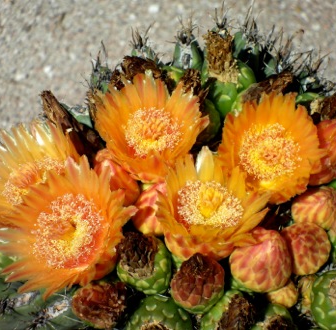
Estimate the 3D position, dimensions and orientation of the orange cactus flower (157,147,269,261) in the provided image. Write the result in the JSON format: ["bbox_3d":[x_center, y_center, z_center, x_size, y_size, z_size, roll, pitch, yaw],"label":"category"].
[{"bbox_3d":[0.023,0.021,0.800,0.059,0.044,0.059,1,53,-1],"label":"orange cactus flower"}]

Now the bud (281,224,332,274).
[{"bbox_3d":[0.073,0.044,0.800,0.026,0.028,0.026,-13,55,20],"label":"bud"}]

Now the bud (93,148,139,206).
[{"bbox_3d":[-0.027,0.008,0.822,0.028,0.039,0.028,-25,37,29],"label":"bud"}]

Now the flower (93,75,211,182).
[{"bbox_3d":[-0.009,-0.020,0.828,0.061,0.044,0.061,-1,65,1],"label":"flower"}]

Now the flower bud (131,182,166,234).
[{"bbox_3d":[-0.009,0.023,0.808,0.021,0.031,0.021,18,37,0],"label":"flower bud"}]

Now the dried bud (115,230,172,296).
[{"bbox_3d":[-0.012,0.051,0.793,0.028,0.036,0.028,-17,42,0],"label":"dried bud"}]

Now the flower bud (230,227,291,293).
[{"bbox_3d":[0.048,0.049,0.790,0.031,0.035,0.031,3,56,-5],"label":"flower bud"}]

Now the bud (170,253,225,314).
[{"bbox_3d":[0.015,0.061,0.790,0.028,0.035,0.028,0,44,0],"label":"bud"}]

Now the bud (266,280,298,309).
[{"bbox_3d":[0.061,0.068,0.803,0.016,0.018,0.016,9,52,0],"label":"bud"}]

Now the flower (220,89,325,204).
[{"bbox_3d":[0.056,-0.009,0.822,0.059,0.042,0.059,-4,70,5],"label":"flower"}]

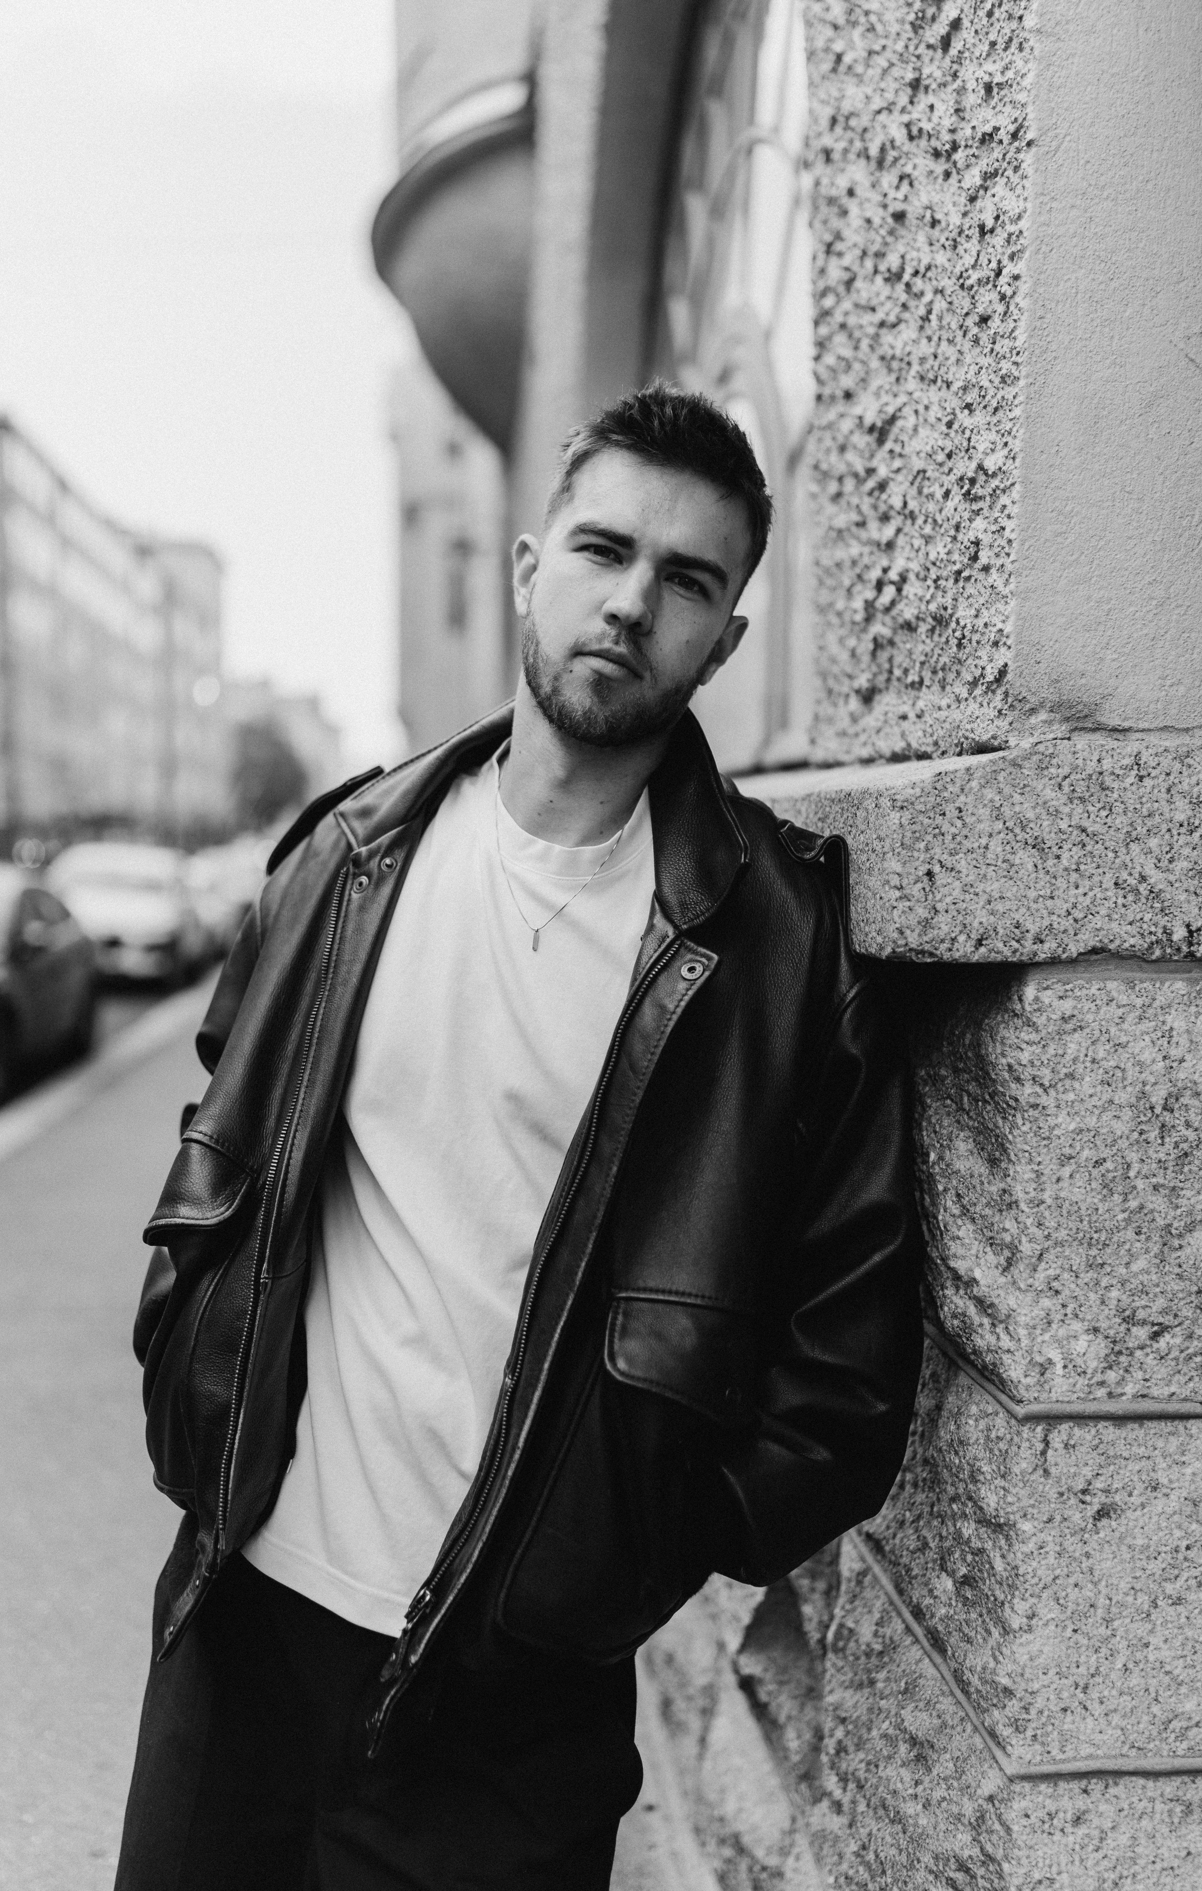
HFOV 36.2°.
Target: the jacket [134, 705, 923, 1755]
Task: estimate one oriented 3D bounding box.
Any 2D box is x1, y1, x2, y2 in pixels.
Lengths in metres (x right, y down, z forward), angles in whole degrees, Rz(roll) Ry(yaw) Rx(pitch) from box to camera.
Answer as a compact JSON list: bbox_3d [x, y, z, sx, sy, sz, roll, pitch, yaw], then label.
[{"bbox_3d":[-0.040,0.212,1.400,0.590,0.750,0.320,12,0,8],"label":"jacket"}]

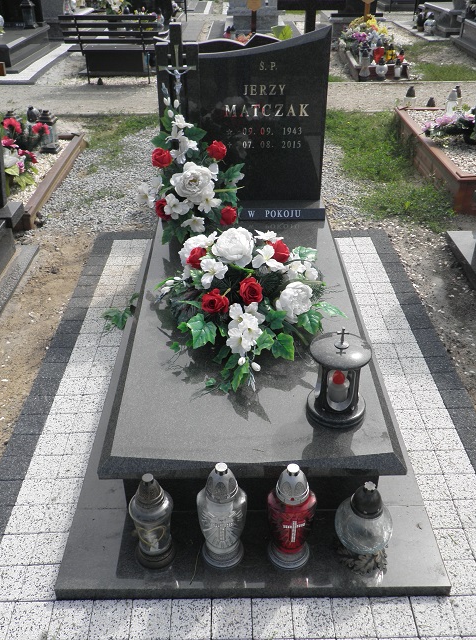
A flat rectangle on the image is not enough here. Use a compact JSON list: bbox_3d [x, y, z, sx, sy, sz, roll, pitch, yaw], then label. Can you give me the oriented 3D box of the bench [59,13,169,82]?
[{"bbox_3d":[-1.331,-2.924,6.404,1.005,0.724,0.459,1,34,2],"label":"bench"}]

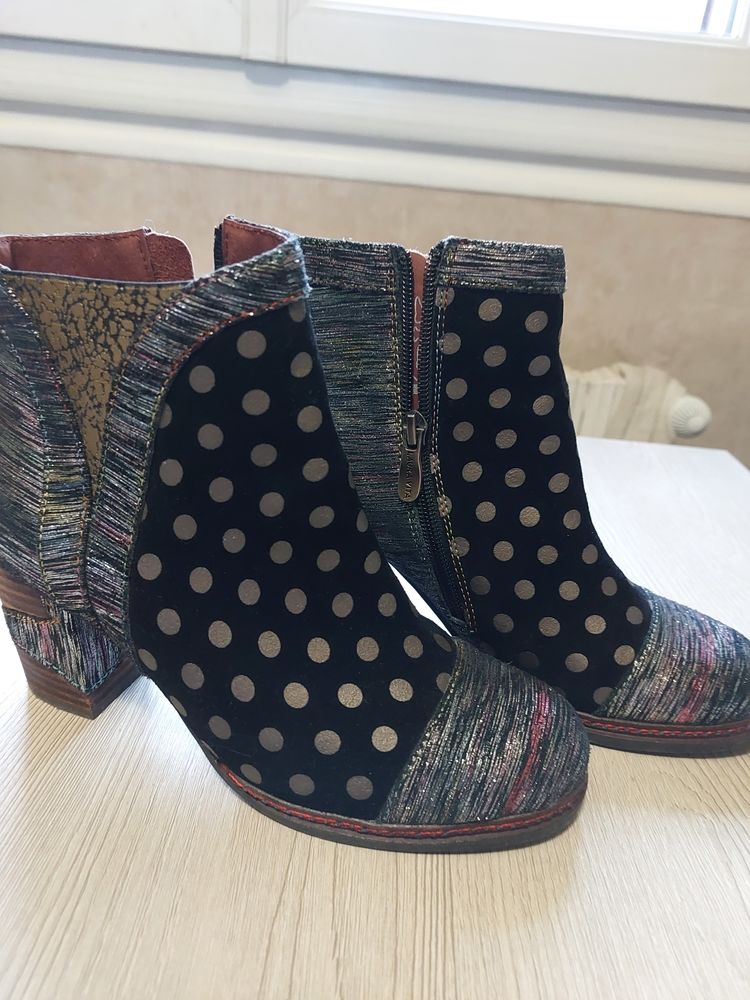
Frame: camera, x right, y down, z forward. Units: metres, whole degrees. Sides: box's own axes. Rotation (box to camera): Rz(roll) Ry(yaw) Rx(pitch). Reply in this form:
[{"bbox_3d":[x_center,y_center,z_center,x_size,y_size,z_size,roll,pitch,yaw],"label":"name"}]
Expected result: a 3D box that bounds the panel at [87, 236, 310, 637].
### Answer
[{"bbox_3d":[-0.064,-0.012,0.229,0.072,0.142,0.036,7,25,3],"label":"panel"}]

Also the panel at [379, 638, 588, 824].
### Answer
[{"bbox_3d":[0.046,0.081,0.256,0.075,0.050,0.078,8,25,7],"label":"panel"}]

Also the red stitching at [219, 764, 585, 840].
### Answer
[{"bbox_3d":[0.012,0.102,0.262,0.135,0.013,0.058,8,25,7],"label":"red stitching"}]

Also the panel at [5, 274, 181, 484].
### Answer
[{"bbox_3d":[-0.080,-0.032,0.210,0.055,0.070,0.014,10,25,10],"label":"panel"}]

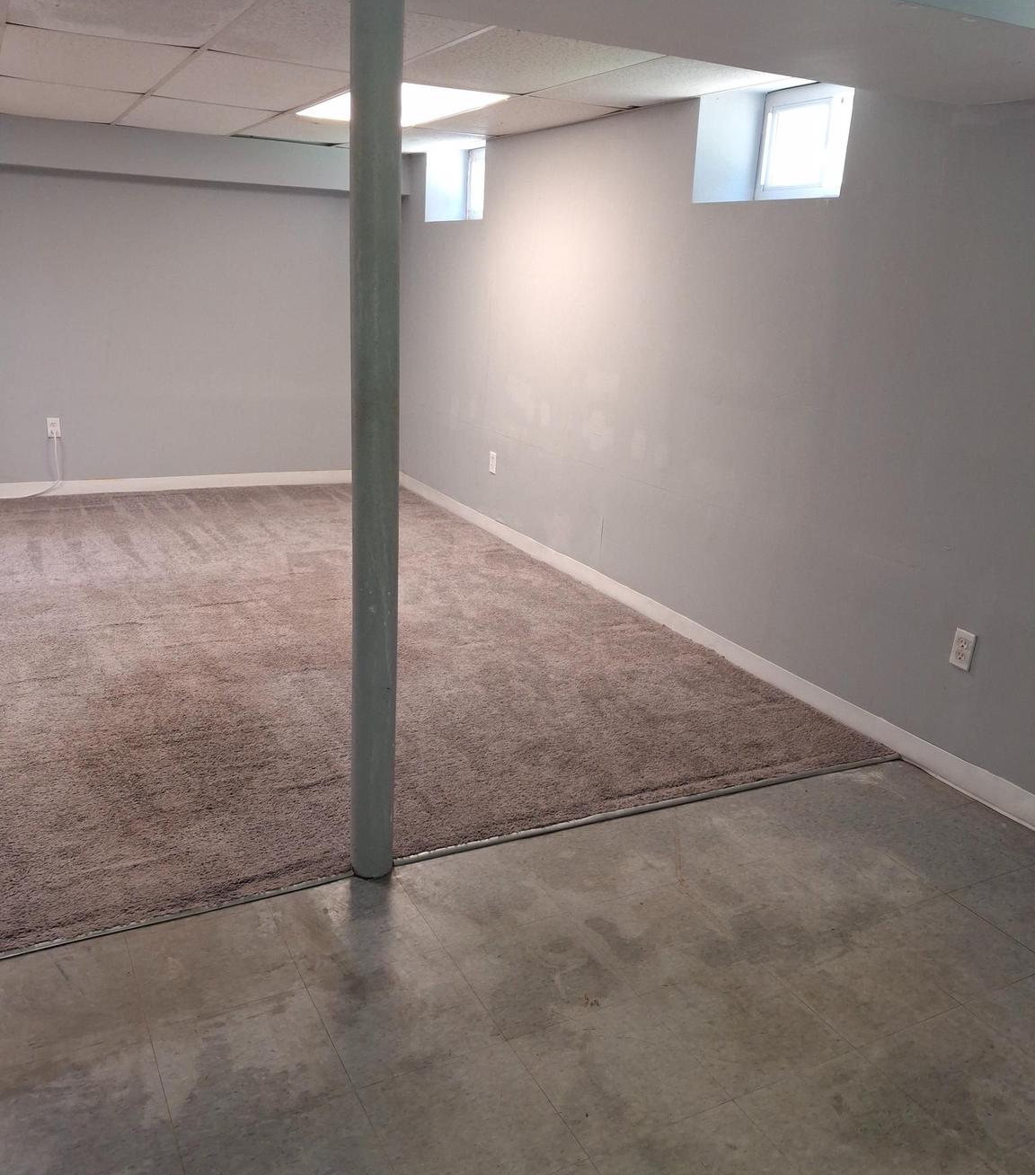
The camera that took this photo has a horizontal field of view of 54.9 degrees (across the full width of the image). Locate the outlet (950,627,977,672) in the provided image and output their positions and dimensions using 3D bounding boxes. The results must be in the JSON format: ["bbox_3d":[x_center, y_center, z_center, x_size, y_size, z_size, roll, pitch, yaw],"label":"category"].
[{"bbox_3d":[1.298,0.181,2.908,0.010,0.115,0.070,-6,20,-27],"label":"outlet"}]

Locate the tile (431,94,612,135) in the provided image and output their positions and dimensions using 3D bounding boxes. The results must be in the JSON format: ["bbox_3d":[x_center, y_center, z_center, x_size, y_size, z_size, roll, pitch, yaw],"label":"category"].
[{"bbox_3d":[-0.045,-2.144,4.543,0.474,0.020,1.209,-6,20,-27],"label":"tile"}]

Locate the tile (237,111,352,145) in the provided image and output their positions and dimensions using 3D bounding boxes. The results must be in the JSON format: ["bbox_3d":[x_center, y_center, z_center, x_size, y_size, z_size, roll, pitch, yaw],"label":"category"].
[{"bbox_3d":[-1.091,-2.442,5.321,0.600,0.020,1.209,-6,20,-27],"label":"tile"}]

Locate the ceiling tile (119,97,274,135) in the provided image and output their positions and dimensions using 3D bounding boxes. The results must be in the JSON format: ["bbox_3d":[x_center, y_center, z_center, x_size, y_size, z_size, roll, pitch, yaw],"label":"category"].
[{"bbox_3d":[-1.631,-2.383,5.045,0.600,0.020,1.209,-6,20,-27],"label":"ceiling tile"}]

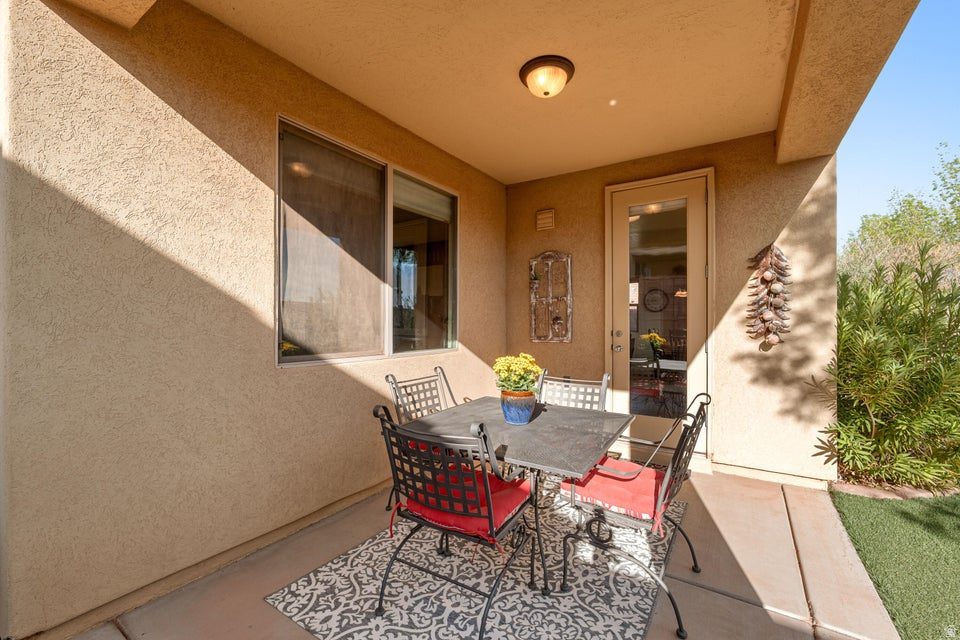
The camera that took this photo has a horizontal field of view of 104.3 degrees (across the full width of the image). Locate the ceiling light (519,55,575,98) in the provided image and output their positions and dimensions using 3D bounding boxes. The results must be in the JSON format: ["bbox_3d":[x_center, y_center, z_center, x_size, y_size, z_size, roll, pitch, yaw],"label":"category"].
[{"bbox_3d":[0.418,-1.458,2.310,0.345,0.138,0.345,0,0,0],"label":"ceiling light"}]

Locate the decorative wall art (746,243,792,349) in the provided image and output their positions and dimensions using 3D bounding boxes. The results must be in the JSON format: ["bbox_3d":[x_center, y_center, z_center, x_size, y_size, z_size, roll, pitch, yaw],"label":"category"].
[{"bbox_3d":[2.315,-0.200,2.985,0.290,0.820,0.090,0,0,31],"label":"decorative wall art"}]

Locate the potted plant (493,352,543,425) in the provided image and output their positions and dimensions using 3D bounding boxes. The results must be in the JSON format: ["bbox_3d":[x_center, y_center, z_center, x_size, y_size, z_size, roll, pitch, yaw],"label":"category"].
[{"bbox_3d":[0.223,0.402,2.210,0.290,0.405,0.290,0,0,0],"label":"potted plant"}]

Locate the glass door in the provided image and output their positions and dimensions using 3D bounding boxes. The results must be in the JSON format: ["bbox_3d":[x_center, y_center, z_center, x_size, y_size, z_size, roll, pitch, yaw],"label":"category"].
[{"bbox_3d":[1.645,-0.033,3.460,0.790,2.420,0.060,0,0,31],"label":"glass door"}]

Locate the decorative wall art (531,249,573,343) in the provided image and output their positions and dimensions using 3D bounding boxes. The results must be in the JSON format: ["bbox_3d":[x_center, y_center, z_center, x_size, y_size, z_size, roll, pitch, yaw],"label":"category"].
[{"bbox_3d":[0.740,-0.247,3.950,0.455,0.955,0.050,0,0,31],"label":"decorative wall art"}]

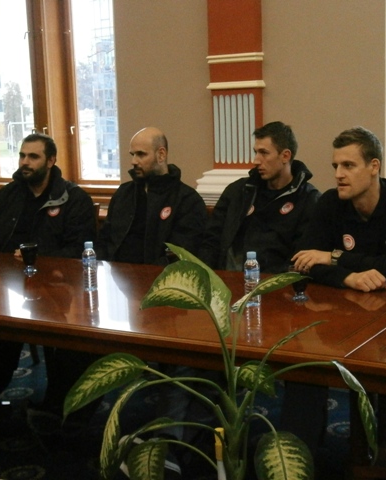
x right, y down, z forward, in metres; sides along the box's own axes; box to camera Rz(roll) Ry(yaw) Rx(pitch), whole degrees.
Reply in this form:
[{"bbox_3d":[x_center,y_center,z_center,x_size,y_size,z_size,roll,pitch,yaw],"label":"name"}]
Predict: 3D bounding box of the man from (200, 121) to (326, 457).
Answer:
[{"bbox_3d":[0.325,0.190,3.609,0.580,1.365,0.700,4,11,34],"label":"man"}]

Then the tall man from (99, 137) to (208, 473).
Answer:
[{"bbox_3d":[-0.244,0.178,3.869,0.560,1.350,0.800,3,10,29],"label":"tall man"}]

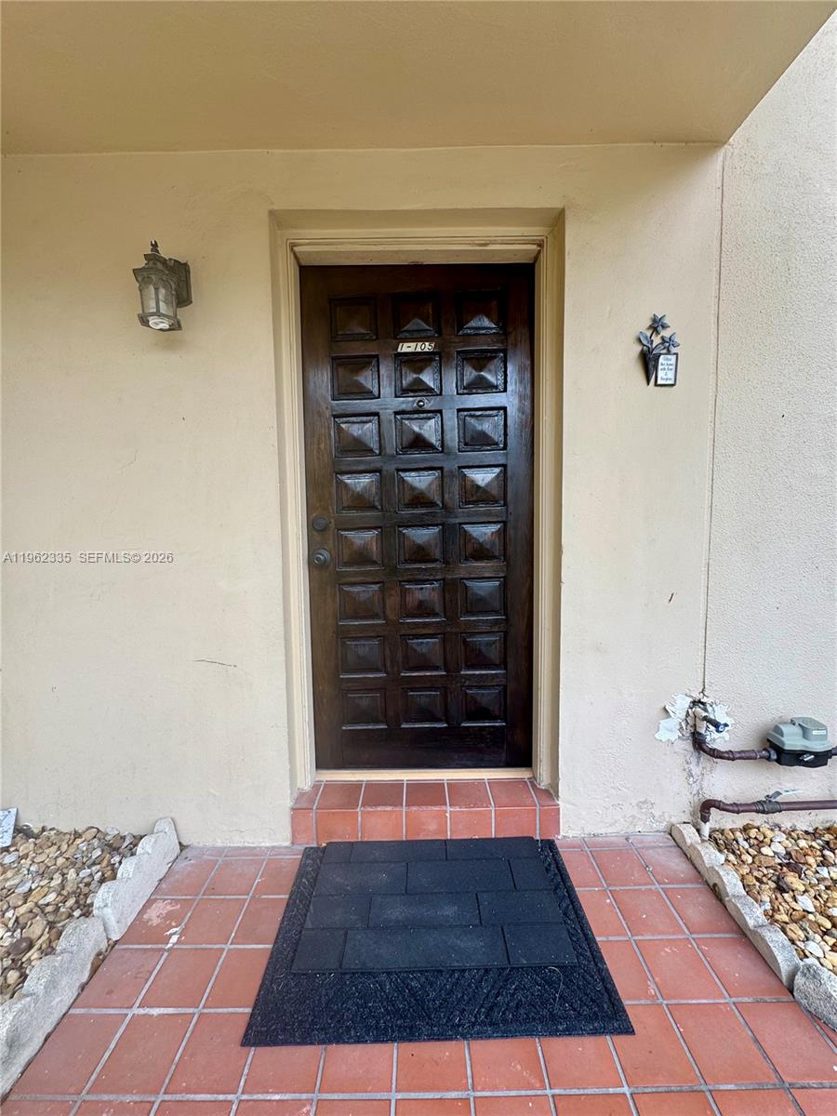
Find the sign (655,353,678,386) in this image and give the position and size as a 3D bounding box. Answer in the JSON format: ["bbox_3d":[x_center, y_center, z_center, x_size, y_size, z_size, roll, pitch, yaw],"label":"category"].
[{"bbox_3d":[0.846,-0.640,1.540,0.071,0.106,0.012,-1,5,0],"label":"sign"}]

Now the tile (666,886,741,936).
[{"bbox_3d":[0.851,1.071,1.364,0.153,0.013,0.155,-1,6,0],"label":"tile"}]

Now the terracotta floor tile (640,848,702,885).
[{"bbox_3d":[0.855,1.056,1.538,0.154,0.014,0.156,-1,5,0],"label":"terracotta floor tile"}]

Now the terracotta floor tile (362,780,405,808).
[{"bbox_3d":[-0.132,0.922,1.747,0.153,0.013,0.160,-1,6,0],"label":"terracotta floor tile"}]

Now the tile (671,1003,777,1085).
[{"bbox_3d":[0.686,1.107,1.033,0.154,0.014,0.156,-1,5,0],"label":"tile"}]

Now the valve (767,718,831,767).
[{"bbox_3d":[1.303,0.637,1.560,0.157,0.123,0.100,-1,5,0],"label":"valve"}]

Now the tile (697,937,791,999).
[{"bbox_3d":[0.870,1.110,1.221,0.156,0.014,0.159,-2,6,0],"label":"tile"}]

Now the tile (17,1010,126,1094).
[{"bbox_3d":[-0.792,1.144,1.039,0.154,0.012,0.154,-1,5,0],"label":"tile"}]

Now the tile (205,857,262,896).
[{"bbox_3d":[-0.640,1.117,1.574,0.156,0.014,0.159,-2,6,0],"label":"tile"}]

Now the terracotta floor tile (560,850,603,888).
[{"bbox_3d":[0.525,1.068,1.539,0.154,0.012,0.154,-1,5,0],"label":"terracotta floor tile"}]

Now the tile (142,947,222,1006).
[{"bbox_3d":[-0.625,1.123,1.204,0.153,0.013,0.155,-1,6,0],"label":"tile"}]

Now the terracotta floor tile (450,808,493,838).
[{"bbox_3d":[0.196,0.984,1.682,0.156,0.127,0.014,-1,5,0],"label":"terracotta floor tile"}]

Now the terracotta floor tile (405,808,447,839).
[{"bbox_3d":[0.032,0.988,1.683,0.154,0.127,0.014,-1,5,0],"label":"terracotta floor tile"}]

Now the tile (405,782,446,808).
[{"bbox_3d":[0.029,0.933,1.771,0.156,0.014,0.166,-2,6,0],"label":"tile"}]

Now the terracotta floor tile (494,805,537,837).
[{"bbox_3d":[0.358,0.980,1.671,0.153,0.132,0.013,-1,6,0],"label":"terracotta floor tile"}]

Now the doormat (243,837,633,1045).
[{"bbox_3d":[0.045,1.074,1.351,0.914,0.022,0.620,-1,6,0],"label":"doormat"}]

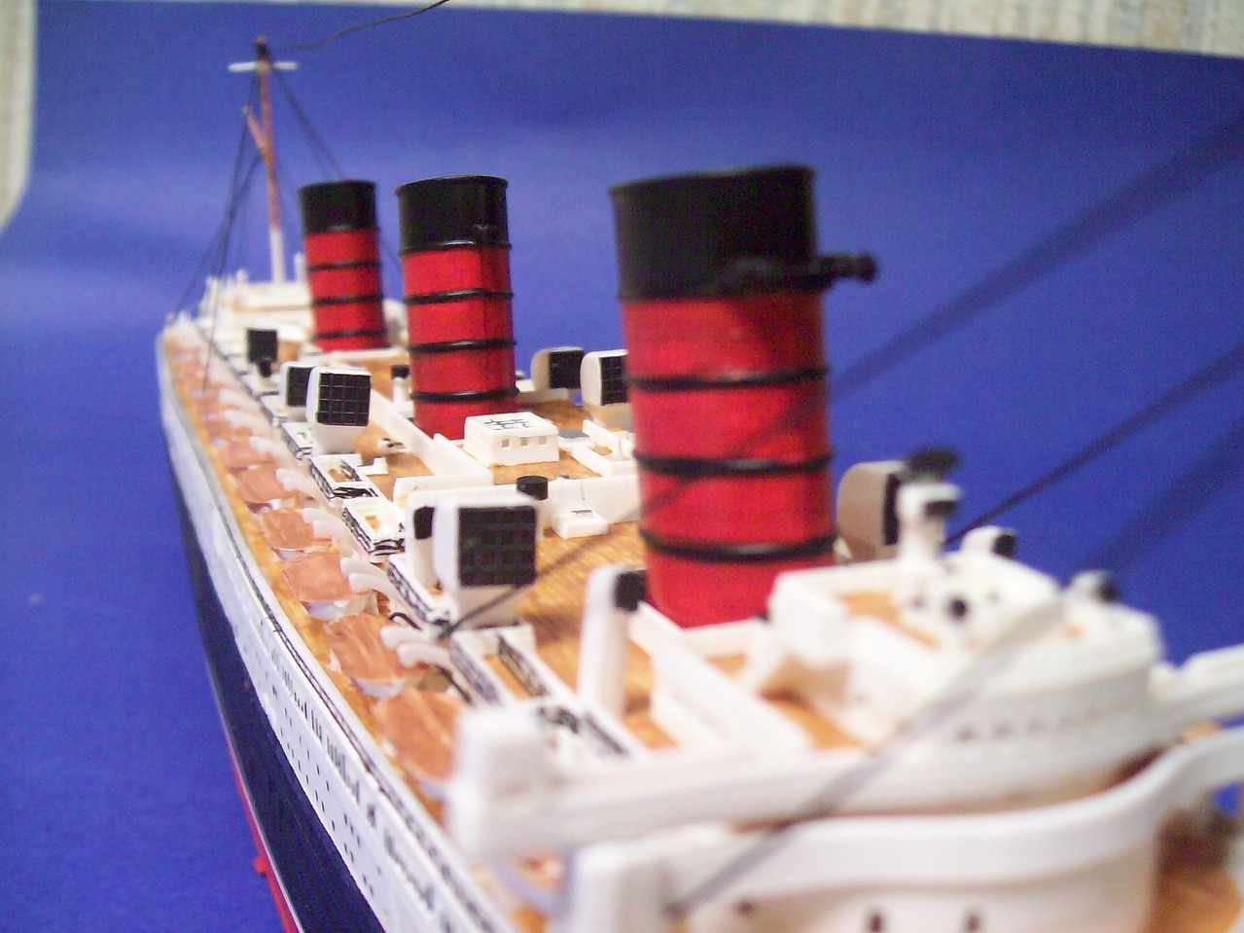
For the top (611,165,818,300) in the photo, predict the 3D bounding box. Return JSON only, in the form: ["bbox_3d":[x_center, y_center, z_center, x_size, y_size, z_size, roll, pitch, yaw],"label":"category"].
[{"bbox_3d":[0.007,-0.016,0.095,0.013,0.008,0.020,-7,6,-22],"label":"top"}]

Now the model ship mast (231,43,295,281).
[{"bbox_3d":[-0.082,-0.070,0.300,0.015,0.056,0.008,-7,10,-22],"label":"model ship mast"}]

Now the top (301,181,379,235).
[{"bbox_3d":[-0.050,-0.045,0.228,0.013,0.008,0.020,-7,6,-22],"label":"top"}]

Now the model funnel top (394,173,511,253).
[{"bbox_3d":[-0.021,-0.031,0.162,0.013,0.008,0.020,-7,6,-22],"label":"model funnel top"}]

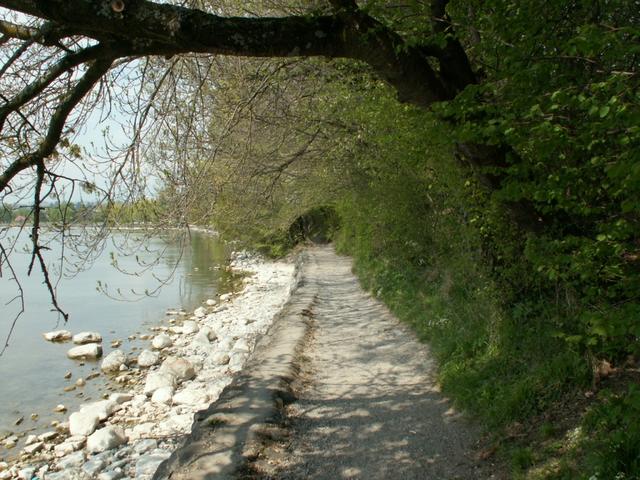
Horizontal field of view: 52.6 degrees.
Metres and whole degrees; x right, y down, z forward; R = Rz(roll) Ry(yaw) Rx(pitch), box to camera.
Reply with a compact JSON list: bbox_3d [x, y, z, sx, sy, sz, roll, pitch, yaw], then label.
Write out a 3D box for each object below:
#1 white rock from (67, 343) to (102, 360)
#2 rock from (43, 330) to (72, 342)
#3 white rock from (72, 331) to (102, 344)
[{"bbox_3d":[-4.195,2.000,11.603,0.595,0.255,0.420,0,2,-16],"label":"white rock"},{"bbox_3d":[-5.352,1.975,13.265,0.547,0.215,0.360,0,2,-16],"label":"rock"},{"bbox_3d":[-4.655,1.975,13.002,0.555,0.227,0.380,0,2,-16],"label":"white rock"}]

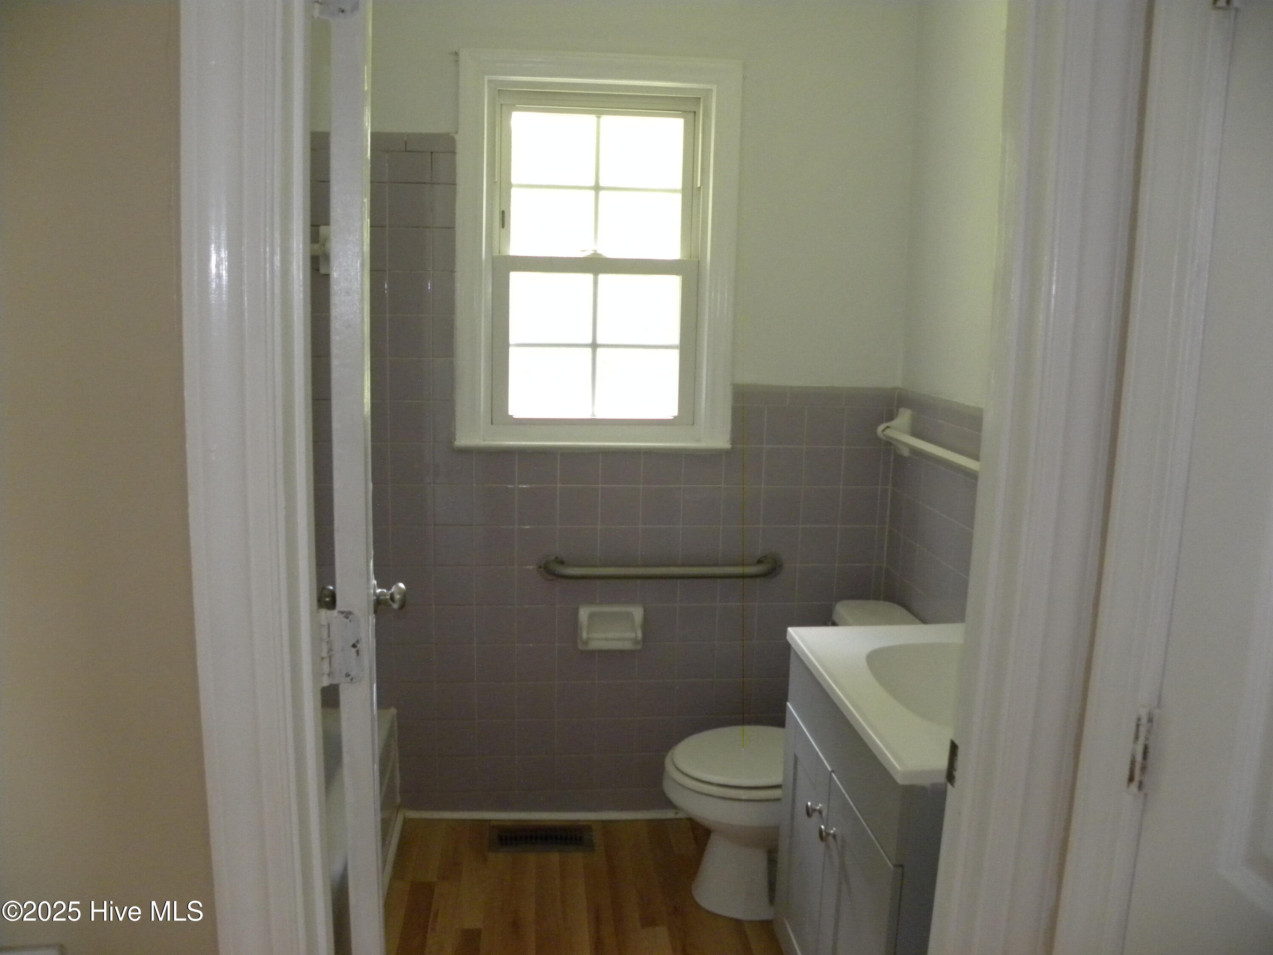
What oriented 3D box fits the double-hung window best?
[{"bbox_3d":[-0.099,-0.556,2.452,0.711,0.966,0.110,0,10,-5],"label":"double-hung window"}]

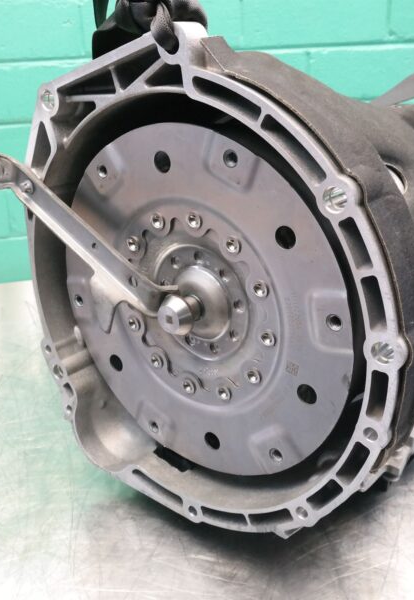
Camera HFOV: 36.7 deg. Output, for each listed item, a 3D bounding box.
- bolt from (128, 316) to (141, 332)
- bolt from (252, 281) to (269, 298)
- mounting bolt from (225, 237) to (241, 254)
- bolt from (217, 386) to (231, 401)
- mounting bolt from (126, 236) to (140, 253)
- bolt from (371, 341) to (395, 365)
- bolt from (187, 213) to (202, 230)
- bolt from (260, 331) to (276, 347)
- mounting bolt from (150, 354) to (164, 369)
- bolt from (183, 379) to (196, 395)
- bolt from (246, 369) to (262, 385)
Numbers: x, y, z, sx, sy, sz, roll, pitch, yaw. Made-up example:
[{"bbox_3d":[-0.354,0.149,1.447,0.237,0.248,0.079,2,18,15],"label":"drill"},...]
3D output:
[{"bbox_3d":[-0.062,0.021,0.531,0.012,0.012,0.007,10,24,38],"label":"bolt"},{"bbox_3d":[0.037,-0.007,0.434,0.012,0.012,0.007,10,24,38],"label":"bolt"},{"bbox_3d":[0.019,-0.038,0.437,0.012,0.012,0.007,10,24,38],"label":"mounting bolt"},{"bbox_3d":[0.014,0.073,0.488,0.012,0.012,0.007,10,24,38],"label":"bolt"},{"bbox_3d":[-0.059,-0.045,0.501,0.012,0.012,0.007,10,24,38],"label":"mounting bolt"},{"bbox_3d":[0.102,0.031,0.361,0.015,0.015,0.010,10,24,38],"label":"bolt"},{"bbox_3d":[-0.009,-0.057,0.453,0.012,0.012,0.007,10,24,38],"label":"bolt"},{"bbox_3d":[0.043,0.028,0.443,0.012,0.012,0.007,10,24,38],"label":"bolt"},{"bbox_3d":[-0.042,0.052,0.527,0.012,0.012,0.007,10,24,38],"label":"mounting bolt"},{"bbox_3d":[-0.014,0.071,0.512,0.012,0.012,0.007,10,24,38],"label":"bolt"},{"bbox_3d":[0.035,0.057,0.463,0.012,0.012,0.007,10,24,38],"label":"bolt"}]

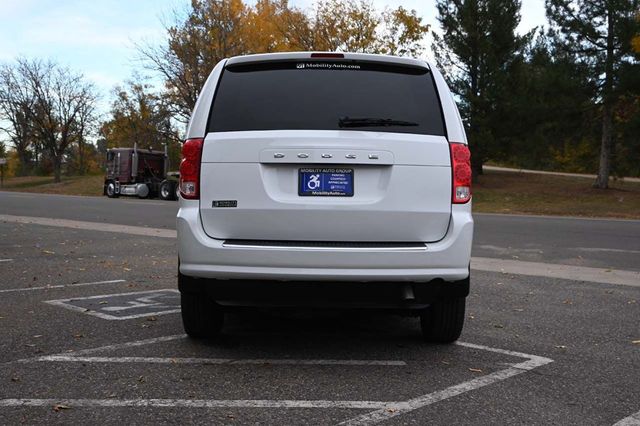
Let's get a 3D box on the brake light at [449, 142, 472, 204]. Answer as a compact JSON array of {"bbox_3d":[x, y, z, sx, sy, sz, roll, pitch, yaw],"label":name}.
[{"bbox_3d":[0.819,-0.227,4.020,0.135,0.345,0.160,1,2,0],"label":"brake light"}]

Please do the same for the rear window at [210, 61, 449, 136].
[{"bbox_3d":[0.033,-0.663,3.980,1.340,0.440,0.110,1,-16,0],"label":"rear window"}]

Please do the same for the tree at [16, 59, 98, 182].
[{"bbox_3d":[-25.761,-9.078,68.000,7.800,12.000,7.400,1,2,0],"label":"tree"}]

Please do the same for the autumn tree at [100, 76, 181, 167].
[{"bbox_3d":[-18.652,-8.573,72.000,8.300,11.200,7.800,1,2,0],"label":"autumn tree"}]

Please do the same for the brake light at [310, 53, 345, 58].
[{"bbox_3d":[0.045,-0.913,4.030,0.193,0.033,0.040,1,2,0],"label":"brake light"}]

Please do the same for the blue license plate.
[{"bbox_3d":[0.036,-0.170,3.870,0.313,0.158,0.020,1,2,0],"label":"blue license plate"}]

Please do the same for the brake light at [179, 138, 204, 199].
[{"bbox_3d":[-0.742,-0.255,4.000,0.135,0.345,0.160,1,2,0],"label":"brake light"}]

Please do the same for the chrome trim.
[{"bbox_3d":[0.030,0.184,3.810,1.130,0.045,0.070,1,2,0],"label":"chrome trim"}]

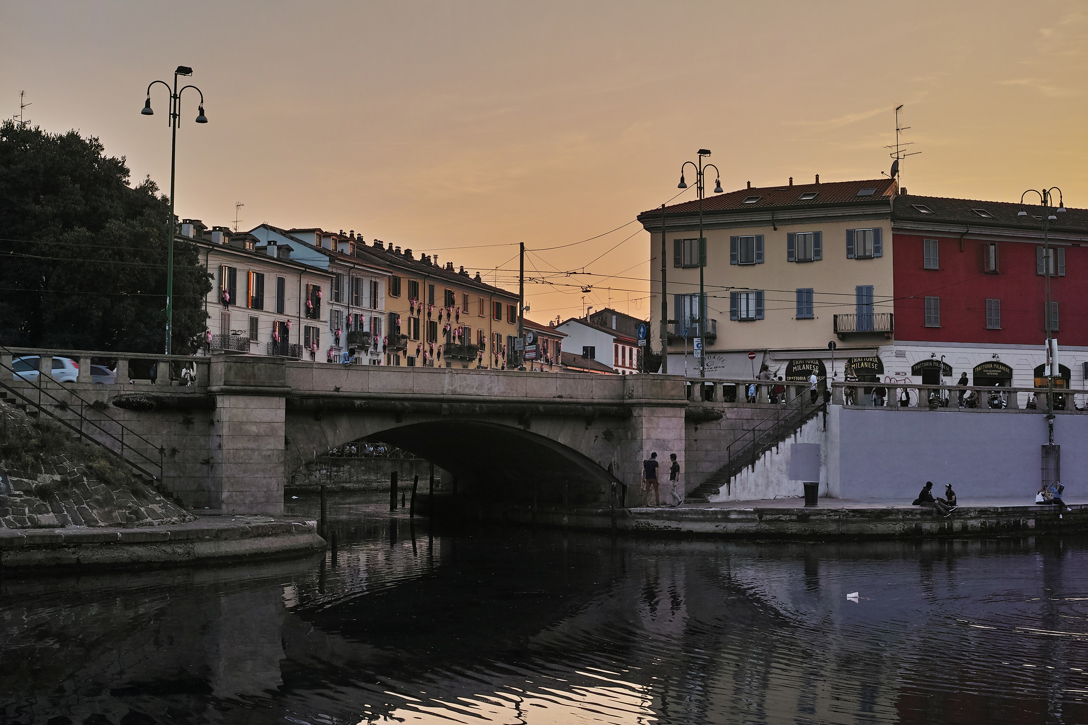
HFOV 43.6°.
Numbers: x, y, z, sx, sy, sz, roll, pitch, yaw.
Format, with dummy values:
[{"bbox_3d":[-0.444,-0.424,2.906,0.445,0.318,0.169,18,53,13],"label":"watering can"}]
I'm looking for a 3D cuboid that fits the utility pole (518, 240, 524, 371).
[{"bbox_3d":[-1.014,-1.585,61.398,0.260,7.800,0.260,0,-4,0],"label":"utility pole"}]

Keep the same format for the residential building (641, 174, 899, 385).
[{"bbox_3d":[14.166,-3.394,81.395,14.400,14.190,10.600,-1,-4,21],"label":"residential building"}]

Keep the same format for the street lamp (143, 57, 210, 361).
[{"bbox_3d":[-11.315,-4.125,41.400,1.950,9.950,0.450,2,-5,-27],"label":"street lamp"}]

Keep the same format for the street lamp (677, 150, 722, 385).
[{"bbox_3d":[6.176,-3.407,53.600,1.950,10.050,0.450,2,-5,-27],"label":"street lamp"}]

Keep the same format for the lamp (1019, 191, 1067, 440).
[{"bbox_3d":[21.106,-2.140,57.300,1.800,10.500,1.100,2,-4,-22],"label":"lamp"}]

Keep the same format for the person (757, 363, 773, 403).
[{"bbox_3d":[8.816,0.943,54.200,0.380,1.700,0.500,-1,-4,18],"label":"person"}]

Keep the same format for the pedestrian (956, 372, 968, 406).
[{"bbox_3d":[17.457,1.208,56.600,0.500,1.620,0.480,2,-4,-22],"label":"pedestrian"}]

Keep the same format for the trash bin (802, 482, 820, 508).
[{"bbox_3d":[8.648,4.307,44.065,0.520,0.810,0.520,0,-4,0],"label":"trash bin"}]

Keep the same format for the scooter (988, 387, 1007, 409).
[{"bbox_3d":[19.268,1.535,57.800,0.750,1.120,1.800,0,-4,9],"label":"scooter"}]

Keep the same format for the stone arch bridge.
[{"bbox_3d":[-8.930,2.751,46.436,22.430,4.550,17.000,3,-5,-33],"label":"stone arch bridge"}]

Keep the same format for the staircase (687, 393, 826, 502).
[{"bbox_3d":[7.475,3.082,47.898,5.500,3.720,1.500,3,-5,-33],"label":"staircase"}]

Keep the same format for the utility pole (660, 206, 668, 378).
[{"bbox_3d":[4.609,-2.225,52.036,0.260,7.800,0.260,0,-4,0],"label":"utility pole"}]

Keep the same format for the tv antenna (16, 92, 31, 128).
[{"bbox_3d":[-35.734,-17.349,93.416,1.100,2.800,1.100,0,-4,0],"label":"tv antenna"}]

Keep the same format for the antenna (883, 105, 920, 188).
[{"bbox_3d":[20.870,-12.627,79.500,2.000,4.950,1.400,-3,-5,38],"label":"antenna"}]

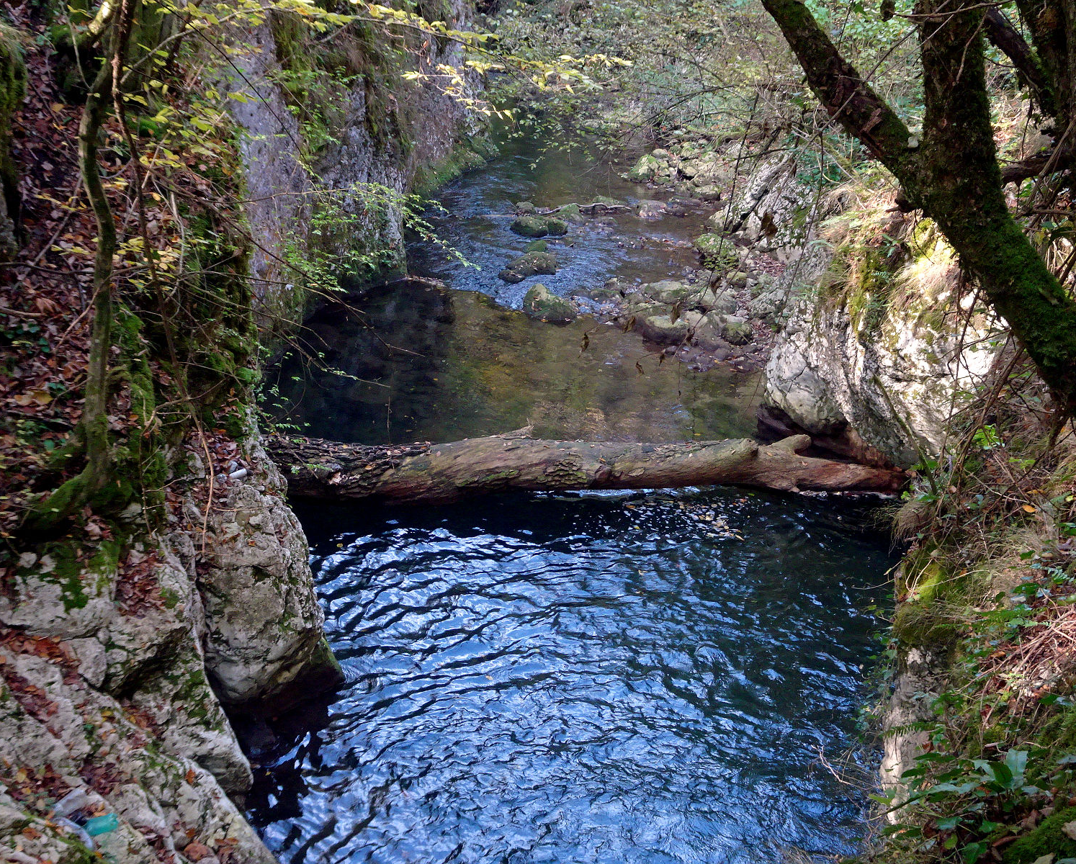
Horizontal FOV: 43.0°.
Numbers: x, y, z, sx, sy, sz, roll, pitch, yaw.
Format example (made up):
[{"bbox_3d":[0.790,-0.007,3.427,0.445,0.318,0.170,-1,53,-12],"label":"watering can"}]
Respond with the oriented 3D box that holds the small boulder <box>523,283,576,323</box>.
[{"bbox_3d":[0.120,-1.287,13.585,0.520,0.340,0.480,0,23,0],"label":"small boulder"}]

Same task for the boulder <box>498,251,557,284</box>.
[{"bbox_3d":[-0.089,-1.727,14.361,0.600,0.260,0.500,0,23,0],"label":"boulder"}]

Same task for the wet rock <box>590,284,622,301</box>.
[{"bbox_3d":[0.683,-1.378,13.689,0.310,0.130,0.270,0,23,0],"label":"wet rock"}]

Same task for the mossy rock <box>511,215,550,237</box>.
[{"bbox_3d":[-0.099,-2.384,15.893,0.470,0.200,0.400,0,23,0],"label":"mossy rock"}]

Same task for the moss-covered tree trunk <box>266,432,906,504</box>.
[{"bbox_3d":[0.326,0.263,9.600,4.650,0.460,0.500,0,23,0],"label":"moss-covered tree trunk"}]

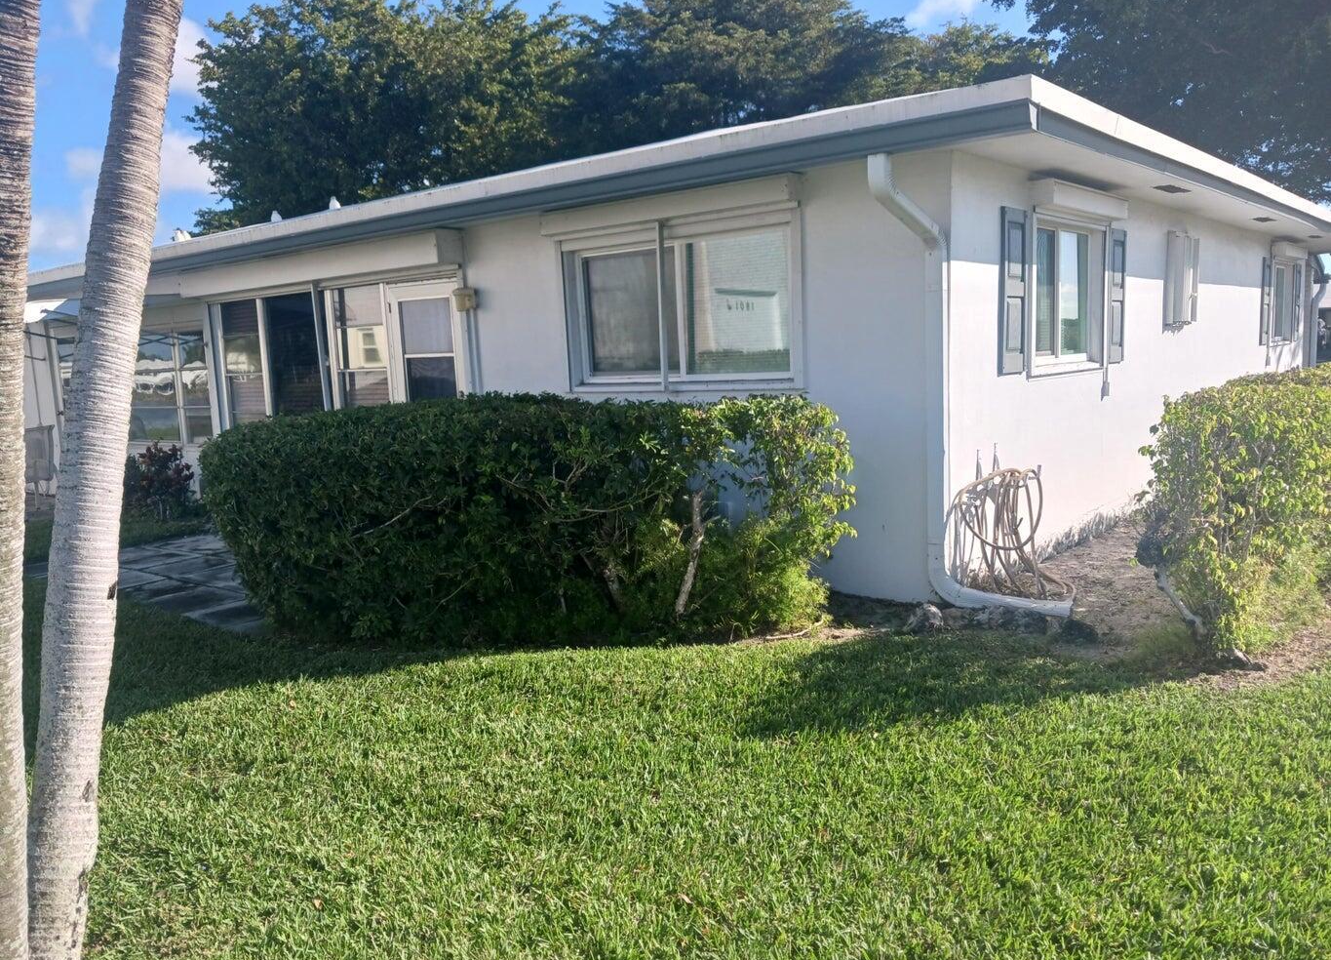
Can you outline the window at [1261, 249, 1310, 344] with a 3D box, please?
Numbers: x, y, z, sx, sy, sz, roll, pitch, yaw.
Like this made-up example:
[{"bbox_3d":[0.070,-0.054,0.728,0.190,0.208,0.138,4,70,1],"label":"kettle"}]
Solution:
[{"bbox_3d":[7.443,-2.162,12.519,0.140,1.090,2.240,4,10,40],"label":"window"}]

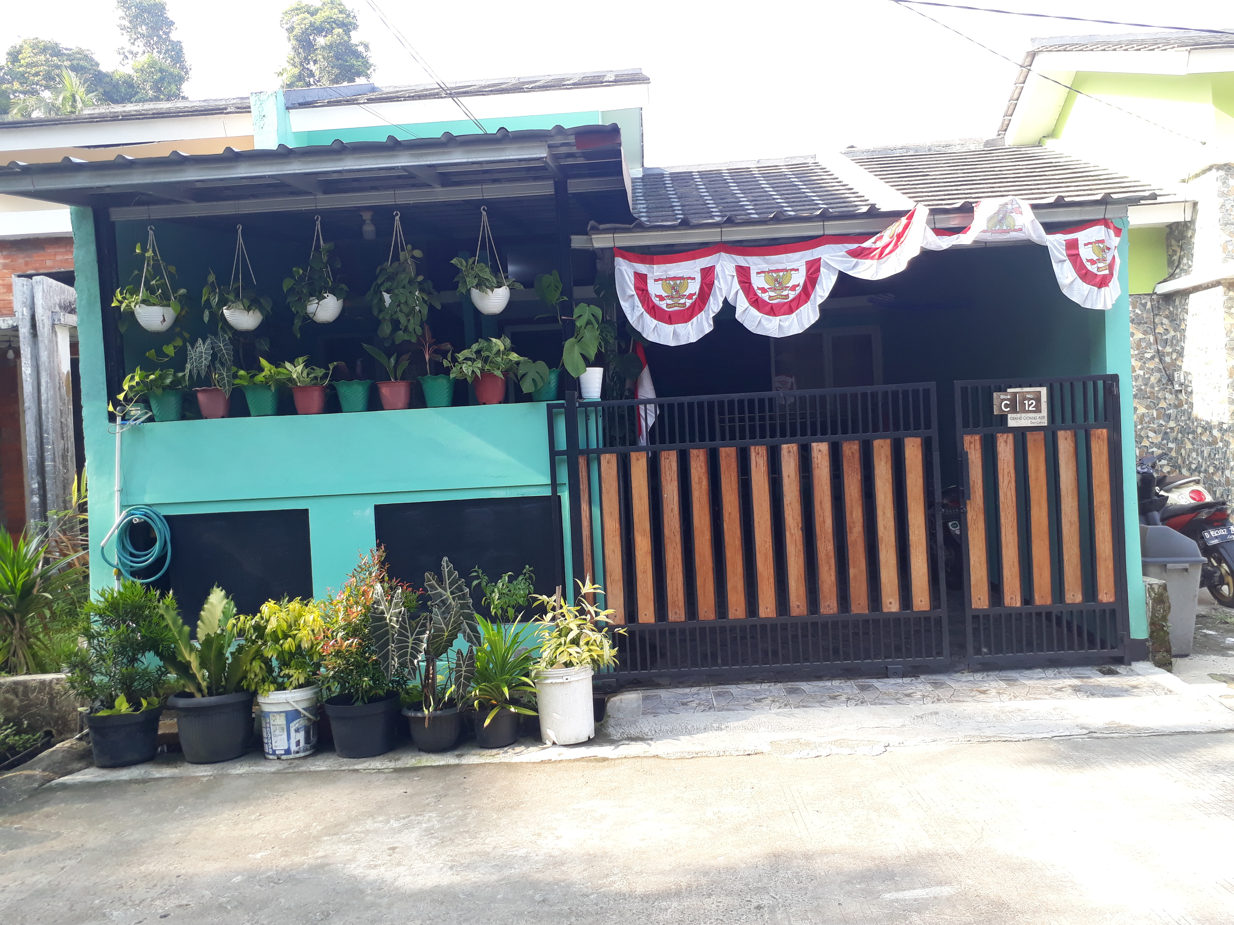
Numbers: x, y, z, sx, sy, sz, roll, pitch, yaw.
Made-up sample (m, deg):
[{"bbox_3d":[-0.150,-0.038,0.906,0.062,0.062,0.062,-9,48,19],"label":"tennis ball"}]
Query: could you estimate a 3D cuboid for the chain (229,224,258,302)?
[{"bbox_3d":[-2.196,-1.173,5.657,0.164,0.453,0.170,-3,0,3],"label":"chain"}]

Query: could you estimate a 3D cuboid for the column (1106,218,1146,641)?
[{"bbox_3d":[2.821,-0.182,5.473,0.135,2.393,0.190,-3,0,3],"label":"column"}]

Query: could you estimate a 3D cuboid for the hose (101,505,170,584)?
[{"bbox_3d":[-2.754,0.466,5.506,0.397,0.436,0.130,-3,0,3],"label":"hose"}]

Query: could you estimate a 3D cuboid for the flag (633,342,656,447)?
[{"bbox_3d":[0.173,-0.418,5.870,0.140,0.672,0.150,-3,0,3],"label":"flag"}]

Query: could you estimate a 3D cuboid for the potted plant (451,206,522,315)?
[{"bbox_3d":[-0.756,-1.177,5.593,0.398,0.627,0.330,-3,0,3],"label":"potted plant"}]

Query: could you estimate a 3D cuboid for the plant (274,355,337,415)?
[{"bbox_3d":[-1.802,-0.449,5.570,0.357,0.335,0.280,-3,0,2],"label":"plant"}]

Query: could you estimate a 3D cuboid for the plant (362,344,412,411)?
[{"bbox_3d":[-1.326,-0.492,5.551,0.284,0.384,0.230,-3,0,2],"label":"plant"}]

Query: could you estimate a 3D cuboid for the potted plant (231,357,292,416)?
[{"bbox_3d":[-2.079,-0.440,5.632,0.344,0.338,0.290,-3,0,3],"label":"potted plant"}]

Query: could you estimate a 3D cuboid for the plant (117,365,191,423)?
[{"bbox_3d":[-2.703,-0.399,5.605,0.415,0.320,0.290,-3,0,2],"label":"plant"}]

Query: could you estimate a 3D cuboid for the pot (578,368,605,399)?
[{"bbox_3d":[-0.147,-0.454,5.557,0.139,0.186,0.140,-3,0,0],"label":"pot"}]

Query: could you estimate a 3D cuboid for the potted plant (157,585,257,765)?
[{"bbox_3d":[-2.082,1.087,4.920,0.488,0.892,0.480,-3,0,3],"label":"potted plant"}]

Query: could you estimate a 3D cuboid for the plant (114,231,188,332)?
[{"bbox_3d":[-2.757,-1.070,5.682,0.432,0.615,0.360,-3,0,3],"label":"plant"}]

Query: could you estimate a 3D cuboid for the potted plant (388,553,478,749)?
[{"bbox_3d":[-0.967,0.985,4.997,0.443,0.967,0.440,-3,0,3],"label":"potted plant"}]

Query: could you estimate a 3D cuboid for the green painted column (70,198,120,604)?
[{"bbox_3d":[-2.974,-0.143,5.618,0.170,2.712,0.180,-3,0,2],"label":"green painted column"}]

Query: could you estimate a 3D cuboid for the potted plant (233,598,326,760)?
[{"bbox_3d":[-1.742,1.113,4.970,0.473,0.811,0.420,-3,0,2],"label":"potted plant"}]

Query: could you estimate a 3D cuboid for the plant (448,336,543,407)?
[{"bbox_3d":[-0.732,-0.534,5.629,0.534,0.384,0.420,-3,0,3],"label":"plant"}]

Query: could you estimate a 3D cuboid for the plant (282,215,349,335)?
[{"bbox_3d":[-1.749,-1.081,5.590,0.349,0.655,0.340,-3,0,3],"label":"plant"}]

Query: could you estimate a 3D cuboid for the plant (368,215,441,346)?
[{"bbox_3d":[-1.217,-1.051,5.523,0.387,0.752,0.360,-3,0,2],"label":"plant"}]

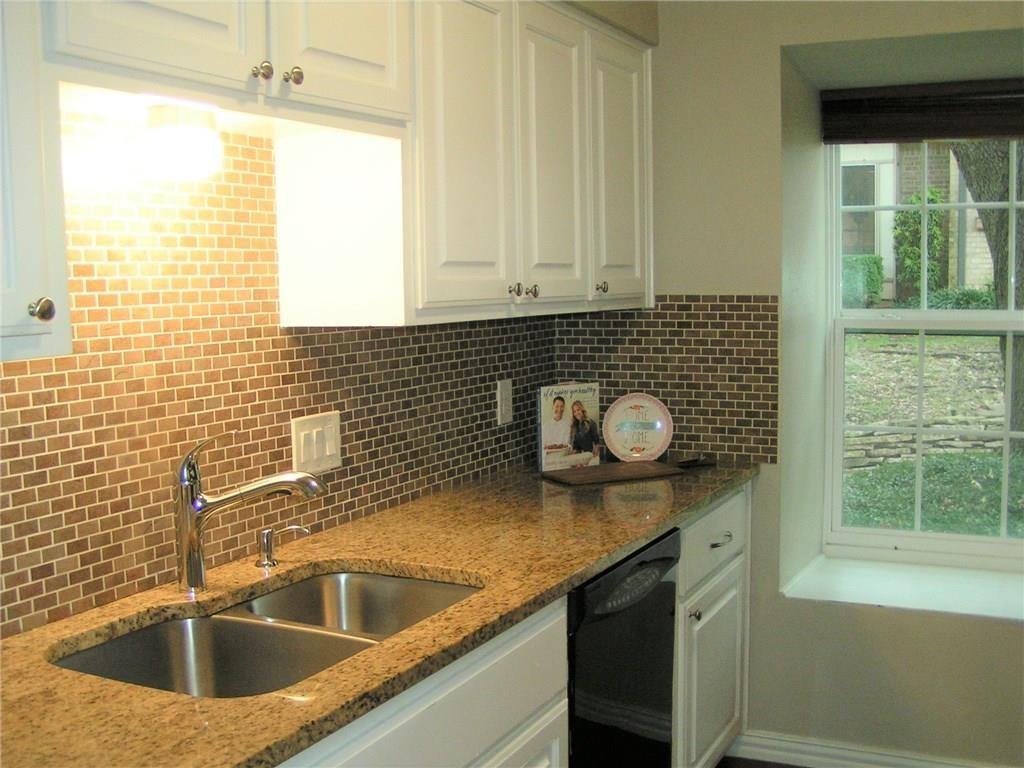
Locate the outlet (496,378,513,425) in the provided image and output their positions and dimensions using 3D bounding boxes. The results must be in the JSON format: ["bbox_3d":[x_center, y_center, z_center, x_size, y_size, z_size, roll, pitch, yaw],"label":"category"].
[{"bbox_3d":[-0.020,0.050,3.156,0.010,0.121,0.079,2,6,27],"label":"outlet"}]

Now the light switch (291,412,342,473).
[{"bbox_3d":[-0.415,0.127,2.376,0.010,0.123,0.168,2,6,27],"label":"light switch"}]

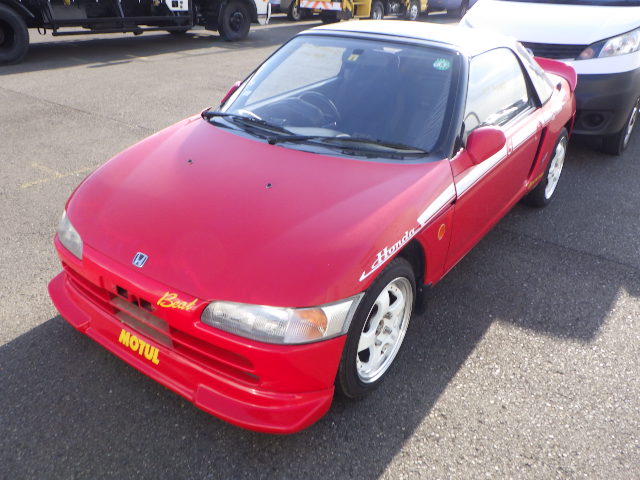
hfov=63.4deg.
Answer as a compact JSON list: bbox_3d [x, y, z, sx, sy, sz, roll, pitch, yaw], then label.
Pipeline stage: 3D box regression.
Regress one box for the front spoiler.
[{"bbox_3d":[-0.573,0.334,1.854,1.350,0.180,0.320,18,31,32],"label":"front spoiler"}]

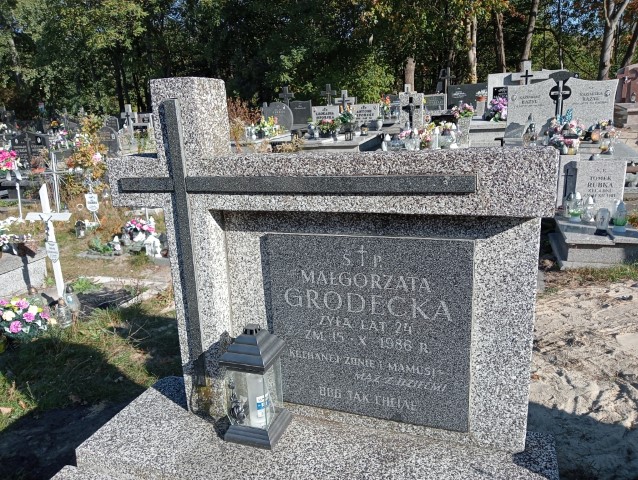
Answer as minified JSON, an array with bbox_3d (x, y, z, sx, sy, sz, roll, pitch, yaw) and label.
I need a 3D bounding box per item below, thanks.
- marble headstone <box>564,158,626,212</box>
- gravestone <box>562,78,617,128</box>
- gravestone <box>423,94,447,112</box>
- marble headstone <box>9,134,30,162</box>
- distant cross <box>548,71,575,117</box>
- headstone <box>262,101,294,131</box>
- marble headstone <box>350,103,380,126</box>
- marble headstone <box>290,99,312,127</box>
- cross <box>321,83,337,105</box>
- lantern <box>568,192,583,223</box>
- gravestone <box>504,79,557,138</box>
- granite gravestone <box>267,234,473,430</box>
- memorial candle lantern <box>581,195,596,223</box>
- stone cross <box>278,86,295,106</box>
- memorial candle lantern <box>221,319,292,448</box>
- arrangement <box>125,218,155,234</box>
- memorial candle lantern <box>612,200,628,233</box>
[{"bbox_3d":[2.515,-0.475,4.657,0.418,0.476,0.080,2,15,19],"label":"marble headstone"},{"bbox_3d":[3.891,-1.916,7.478,0.690,0.810,0.100,3,16,21],"label":"gravestone"},{"bbox_3d":[2.790,-3.256,12.346,0.515,0.404,0.100,2,15,19],"label":"gravestone"},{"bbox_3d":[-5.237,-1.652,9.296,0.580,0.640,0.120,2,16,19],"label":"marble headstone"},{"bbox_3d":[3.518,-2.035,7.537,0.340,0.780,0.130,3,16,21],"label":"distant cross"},{"bbox_3d":[-0.862,-2.642,11.046,0.730,0.620,0.100,2,15,19],"label":"headstone"},{"bbox_3d":[0.935,-2.470,10.246,0.568,0.422,0.100,2,15,19],"label":"marble headstone"},{"bbox_3d":[-0.443,-3.183,13.046,0.553,0.610,0.100,2,15,19],"label":"marble headstone"},{"bbox_3d":[0.247,-3.452,12.581,0.390,0.620,0.100,1,16,15],"label":"cross"},{"bbox_3d":[2.045,-0.258,4.093,0.090,0.228,0.090,2,16,20],"label":"lantern"},{"bbox_3d":[3.159,-1.950,7.762,0.680,0.820,0.100,3,16,21],"label":"gravestone"},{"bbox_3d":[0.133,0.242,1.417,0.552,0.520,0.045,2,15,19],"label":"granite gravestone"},{"bbox_3d":[2.313,-0.262,4.434,0.105,0.218,0.105,2,15,19],"label":"memorial candle lantern"},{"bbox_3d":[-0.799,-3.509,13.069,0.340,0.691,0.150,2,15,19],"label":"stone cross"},{"bbox_3d":[-0.179,0.393,1.460,0.153,0.314,0.153,2,15,19],"label":"memorial candle lantern"},{"bbox_3d":[-1.772,-0.118,5.100,0.260,0.180,0.210,1,16,14],"label":"arrangement"},{"bbox_3d":[2.183,-0.171,3.733,0.097,0.234,0.097,2,16,20],"label":"memorial candle lantern"}]

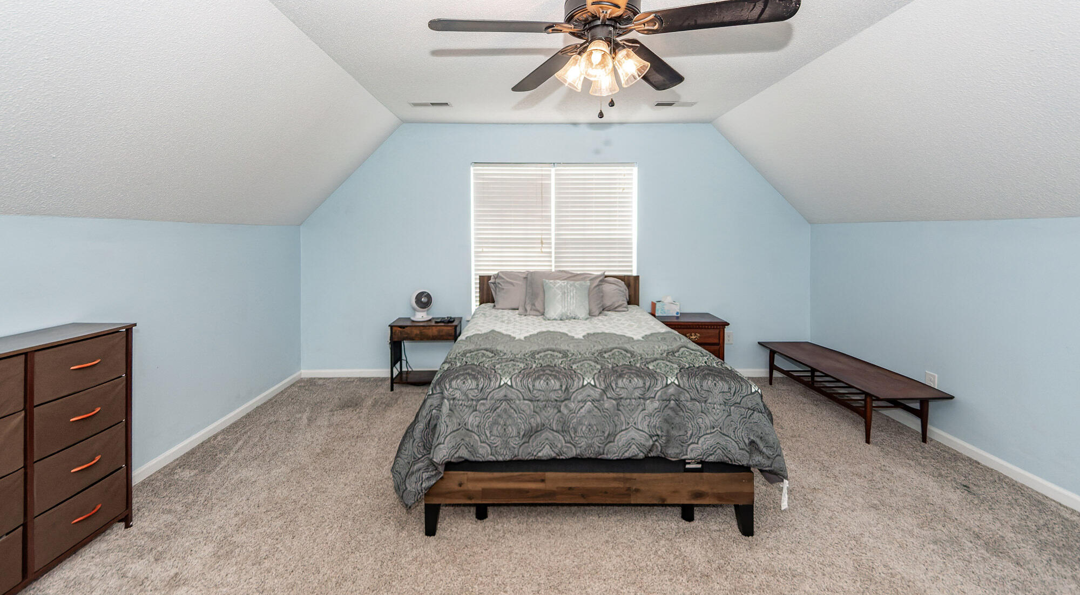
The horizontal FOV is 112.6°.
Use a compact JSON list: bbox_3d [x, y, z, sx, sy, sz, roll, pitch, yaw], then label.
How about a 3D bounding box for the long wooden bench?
[{"bbox_3d":[2.570,0.768,3.121,0.546,0.381,1.298,0,8,-1],"label":"long wooden bench"}]

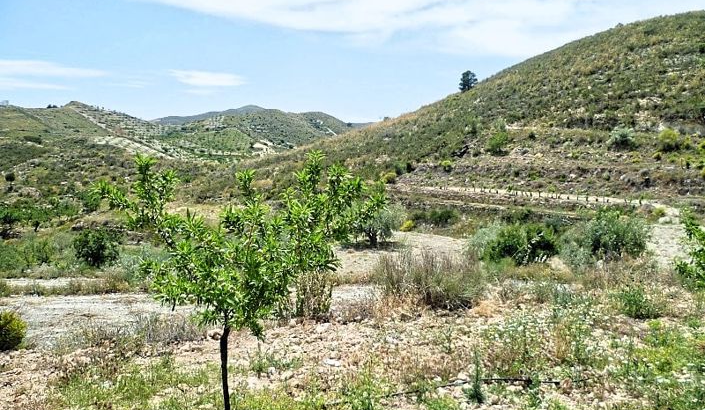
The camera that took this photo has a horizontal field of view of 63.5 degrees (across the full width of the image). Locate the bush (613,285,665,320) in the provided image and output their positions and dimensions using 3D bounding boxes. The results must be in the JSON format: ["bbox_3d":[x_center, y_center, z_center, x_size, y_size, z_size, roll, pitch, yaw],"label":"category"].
[{"bbox_3d":[3.462,1.180,6.900,0.623,0.407,0.550,0,3,0],"label":"bush"}]

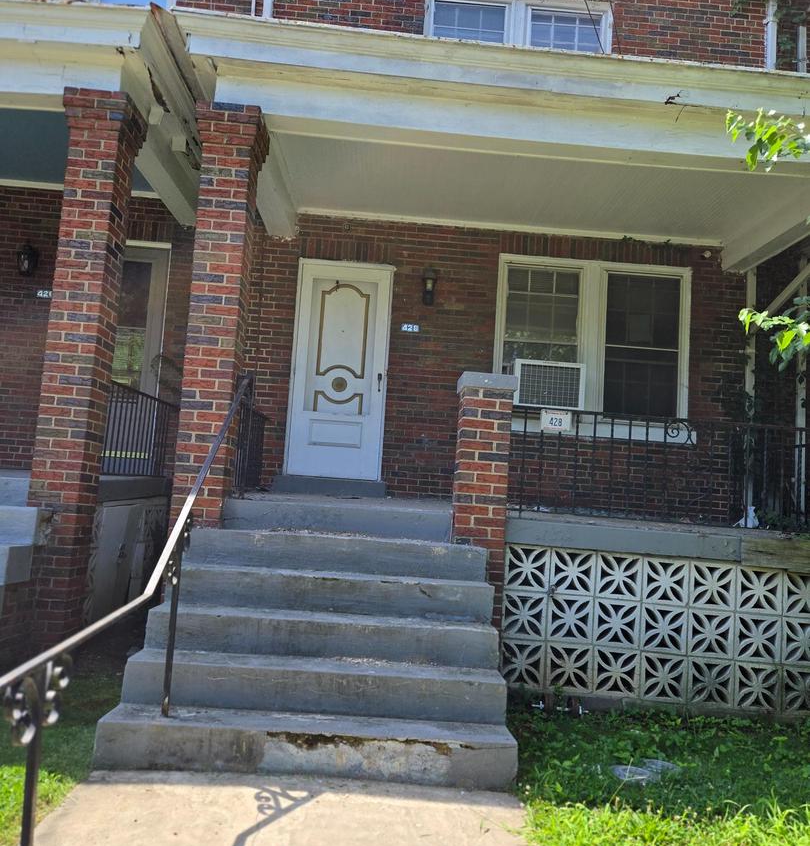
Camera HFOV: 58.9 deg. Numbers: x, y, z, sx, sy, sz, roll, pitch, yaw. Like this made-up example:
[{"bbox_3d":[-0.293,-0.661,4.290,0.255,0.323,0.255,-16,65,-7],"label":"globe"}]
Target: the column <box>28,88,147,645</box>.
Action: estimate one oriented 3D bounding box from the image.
[{"bbox_3d":[-2.170,-0.385,4.784,0.410,3.620,0.410,4,-5,-2],"label":"column"}]

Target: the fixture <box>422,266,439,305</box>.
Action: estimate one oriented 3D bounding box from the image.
[{"bbox_3d":[0.241,-1.341,7.075,0.146,0.375,0.180,4,-5,-2],"label":"fixture"}]

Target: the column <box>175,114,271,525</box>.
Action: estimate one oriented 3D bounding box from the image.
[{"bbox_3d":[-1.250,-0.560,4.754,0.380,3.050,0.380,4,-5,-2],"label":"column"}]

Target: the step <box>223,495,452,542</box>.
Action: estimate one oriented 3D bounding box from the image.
[{"bbox_3d":[-0.447,0.653,4.847,1.500,0.195,0.300,4,-5,-2],"label":"step"}]

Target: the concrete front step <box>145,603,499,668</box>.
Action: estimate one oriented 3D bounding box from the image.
[{"bbox_3d":[-0.419,1.124,3.809,1.794,0.189,0.283,4,-5,-2],"label":"concrete front step"}]

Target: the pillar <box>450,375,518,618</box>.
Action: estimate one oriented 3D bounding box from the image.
[{"bbox_3d":[0.477,0.629,4.731,0.360,1.875,0.360,4,-5,-2],"label":"pillar"}]

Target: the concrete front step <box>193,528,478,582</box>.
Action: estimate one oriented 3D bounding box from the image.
[{"bbox_3d":[-0.435,0.837,4.590,1.900,0.212,0.280,4,-5,-2],"label":"concrete front step"}]

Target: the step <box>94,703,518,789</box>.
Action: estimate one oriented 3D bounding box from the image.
[{"bbox_3d":[-0.424,1.458,3.251,1.813,0.193,0.287,4,-5,-2],"label":"step"}]

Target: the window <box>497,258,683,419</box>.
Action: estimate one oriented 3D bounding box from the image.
[{"bbox_3d":[1.891,-0.840,7.229,1.970,1.600,0.120,4,-5,-2],"label":"window"}]

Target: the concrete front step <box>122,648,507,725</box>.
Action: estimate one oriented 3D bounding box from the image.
[{"bbox_3d":[-0.421,1.290,3.531,1.800,0.192,0.281,4,-5,-2],"label":"concrete front step"}]

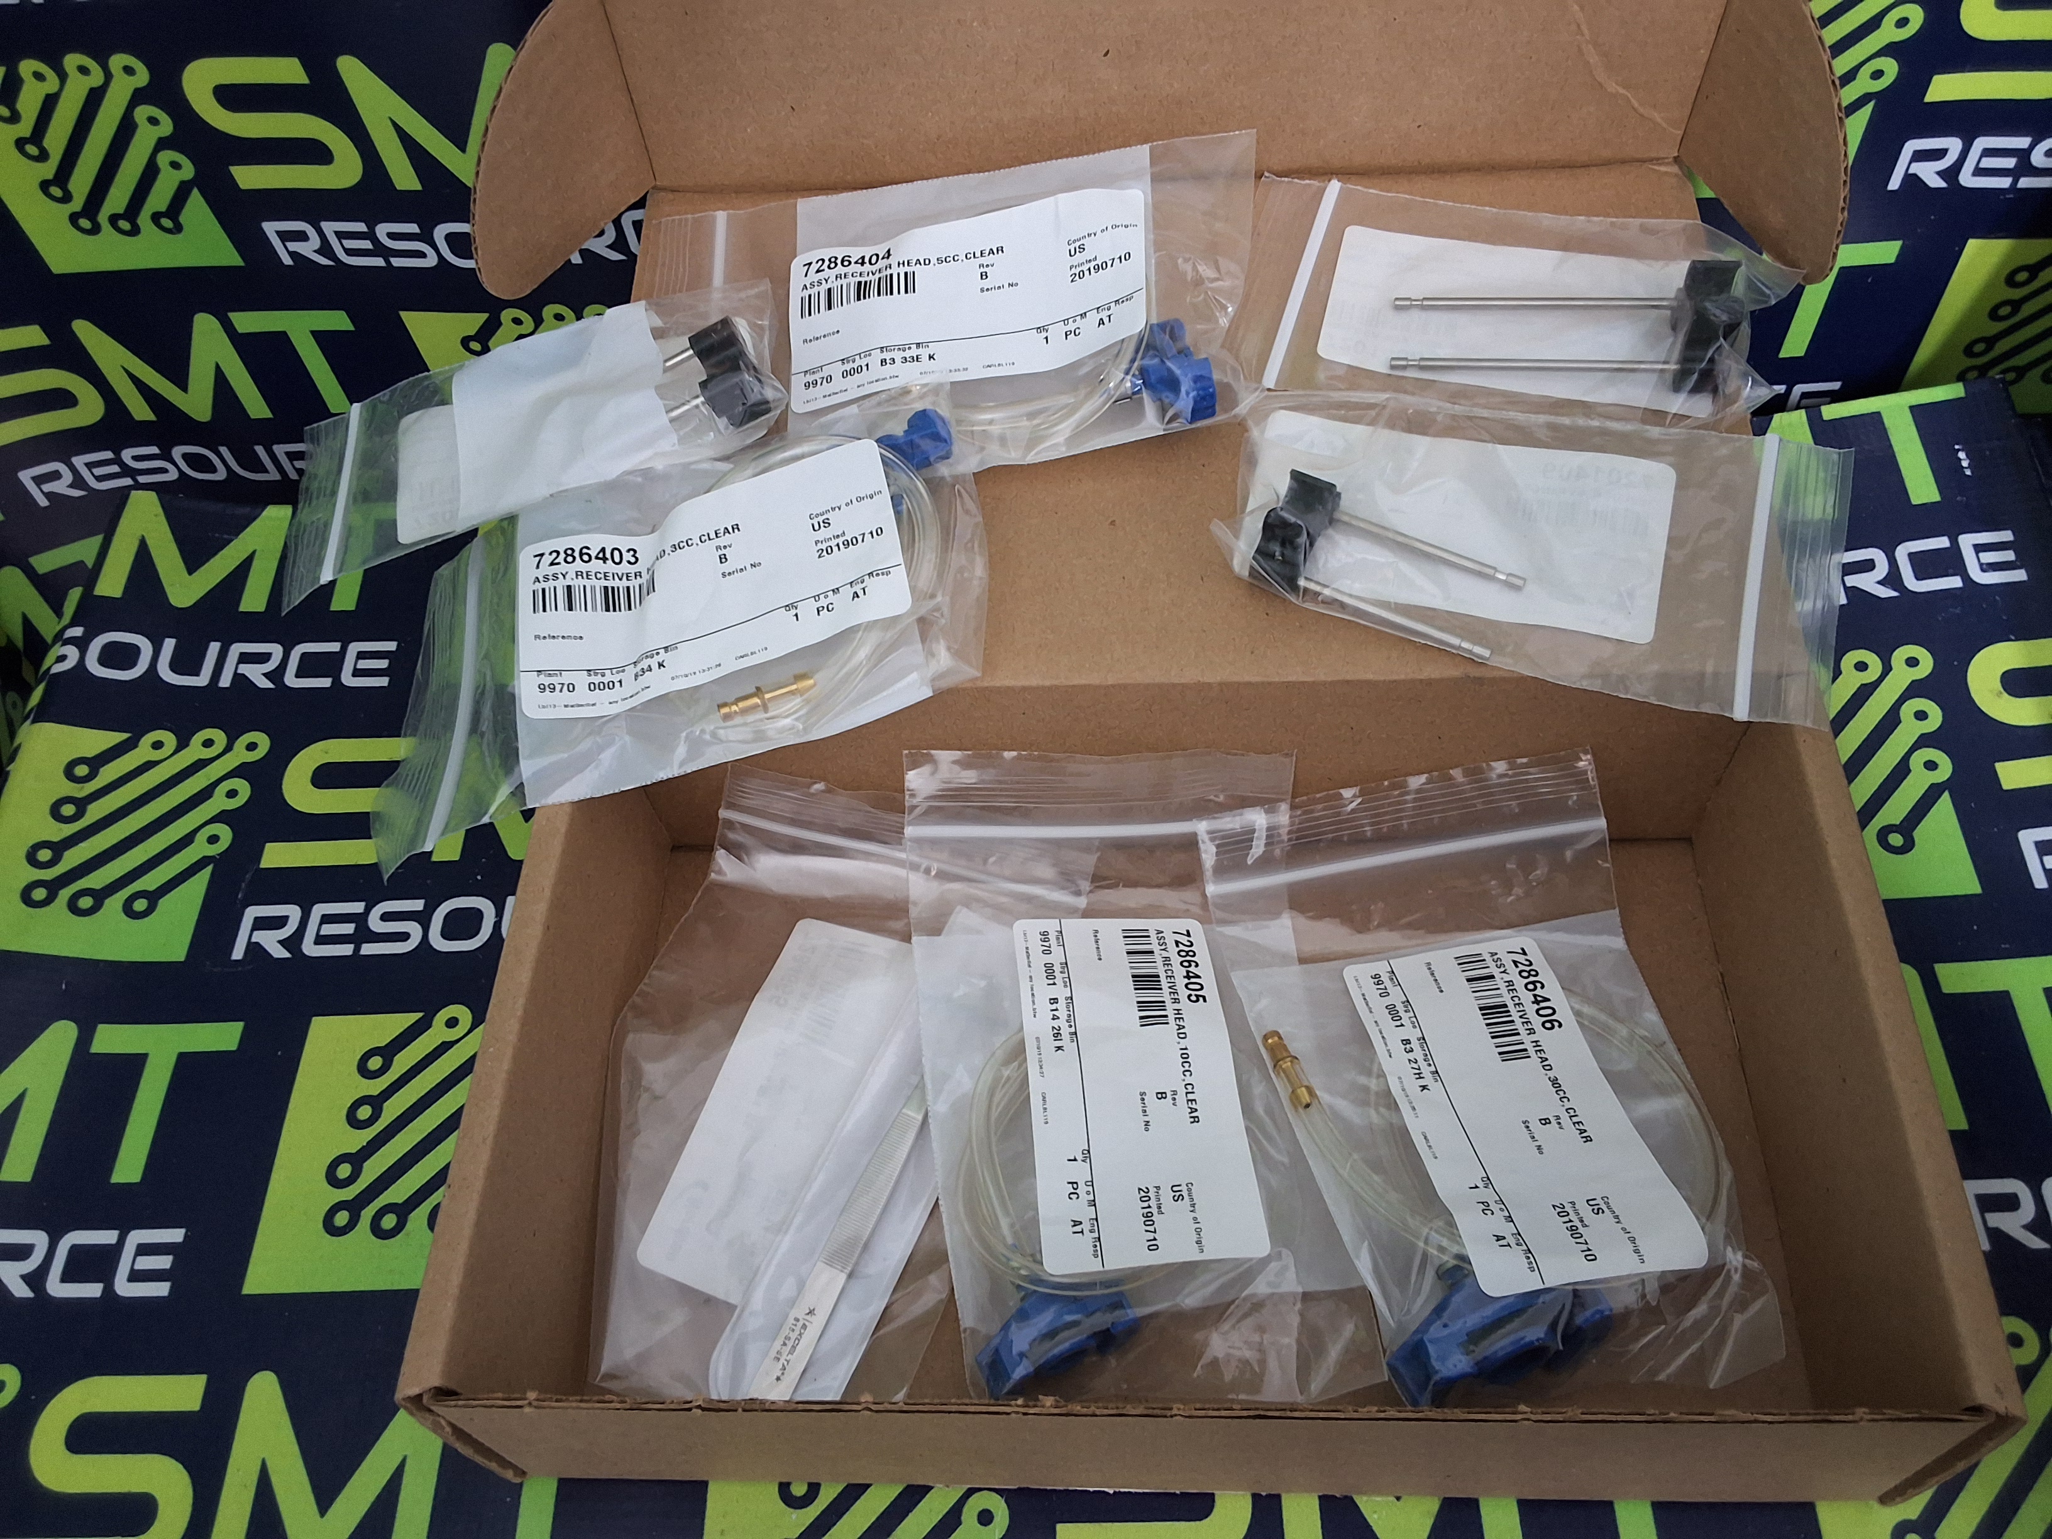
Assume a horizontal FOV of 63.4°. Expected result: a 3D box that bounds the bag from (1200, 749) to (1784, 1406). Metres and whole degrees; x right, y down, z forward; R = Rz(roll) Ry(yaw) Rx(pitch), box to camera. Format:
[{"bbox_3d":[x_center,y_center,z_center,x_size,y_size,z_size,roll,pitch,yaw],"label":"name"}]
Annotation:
[{"bbox_3d":[0.107,0.070,0.392,0.102,0.042,0.151,-9,69,-2],"label":"bag"}]

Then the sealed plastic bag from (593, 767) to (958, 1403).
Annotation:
[{"bbox_3d":[-0.046,0.077,0.406,0.096,0.029,0.151,8,69,9],"label":"sealed plastic bag"}]

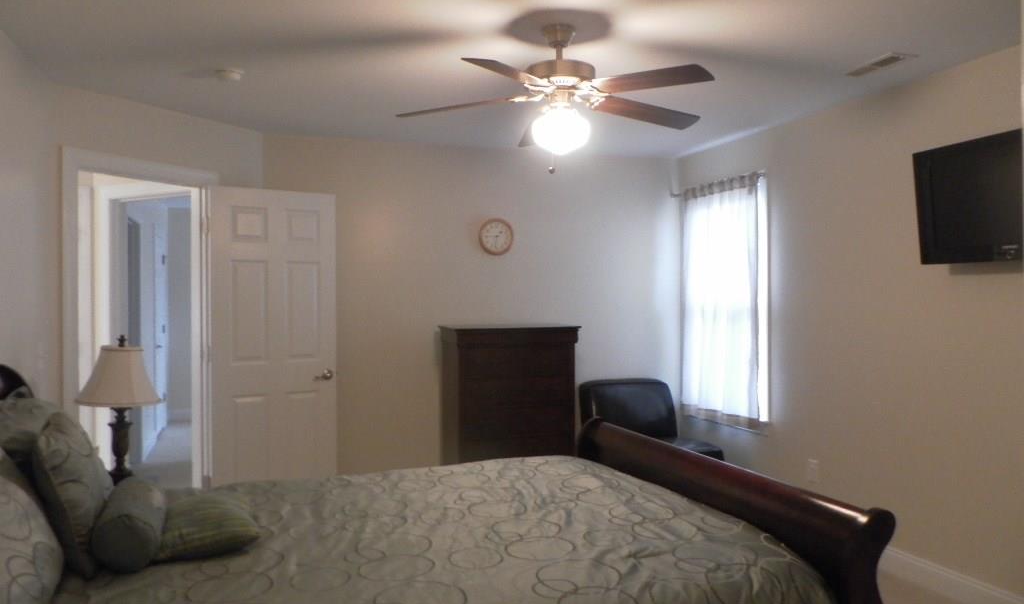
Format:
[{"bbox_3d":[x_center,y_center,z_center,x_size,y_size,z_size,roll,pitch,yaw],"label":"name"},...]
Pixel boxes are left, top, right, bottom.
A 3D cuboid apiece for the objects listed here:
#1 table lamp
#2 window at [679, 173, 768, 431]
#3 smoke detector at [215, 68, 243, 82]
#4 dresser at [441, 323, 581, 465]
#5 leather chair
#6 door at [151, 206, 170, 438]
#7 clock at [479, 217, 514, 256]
[{"bbox_3d":[-1.626,0.468,3.196,0.325,0.650,0.325,-1,0,-19],"label":"table lamp"},{"bbox_3d":[1.379,-0.026,5.164,0.080,1.560,0.900,-1,0,-19],"label":"window"},{"bbox_3d":[-1.260,-1.017,3.454,0.130,0.045,0.130,-1,0,-19],"label":"smoke detector"},{"bbox_3d":[-0.015,0.770,5.047,0.840,1.214,0.445,-1,0,-19],"label":"dresser"},{"bbox_3d":[0.942,0.963,5.218,0.690,0.810,0.740,-1,0,-19],"label":"leather chair"},{"bbox_3d":[-3.695,0.367,8.067,0.050,2.040,0.800,-1,0,-19],"label":"door"},{"bbox_3d":[-0.107,-0.440,5.255,0.252,0.252,0.040,-1,0,-19],"label":"clock"}]

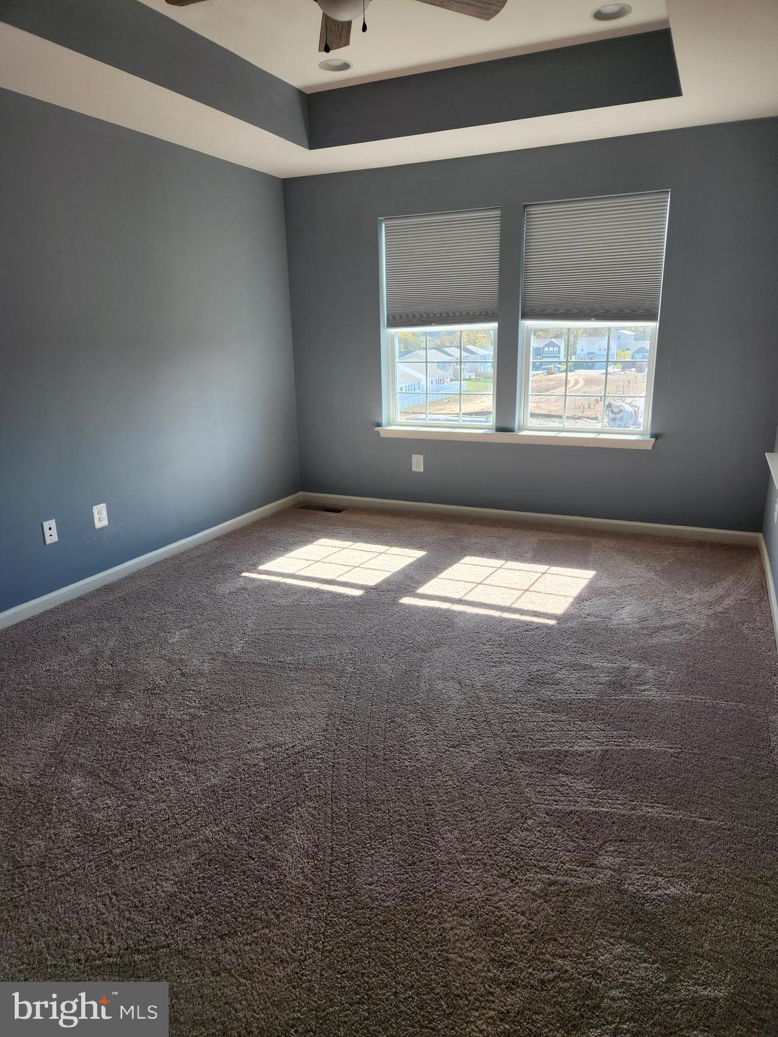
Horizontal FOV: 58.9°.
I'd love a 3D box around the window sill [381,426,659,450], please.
[{"bbox_3d":[0.823,-0.570,4.846,1.976,0.075,0.120,6,17,24],"label":"window sill"}]

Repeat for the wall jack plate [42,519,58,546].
[{"bbox_3d":[-1.724,0.069,3.520,0.007,0.118,0.075,6,17,24],"label":"wall jack plate"}]

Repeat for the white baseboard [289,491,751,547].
[{"bbox_3d":[0.798,-0.023,4.995,3.361,0.082,0.015,6,17,24],"label":"white baseboard"}]

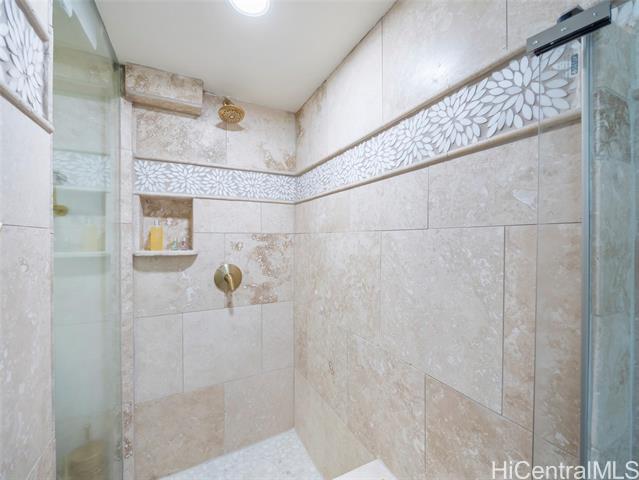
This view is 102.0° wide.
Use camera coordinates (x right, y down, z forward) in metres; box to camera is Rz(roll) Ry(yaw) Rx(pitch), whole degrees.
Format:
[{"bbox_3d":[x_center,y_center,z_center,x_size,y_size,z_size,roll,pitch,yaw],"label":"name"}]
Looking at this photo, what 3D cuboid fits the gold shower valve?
[{"bbox_3d":[-0.551,0.233,1.578,0.167,0.169,0.068,0,0,-27],"label":"gold shower valve"}]

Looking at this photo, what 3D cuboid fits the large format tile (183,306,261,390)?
[{"bbox_3d":[-0.586,0.650,1.600,0.455,0.455,0.012,0,0,-27],"label":"large format tile"}]

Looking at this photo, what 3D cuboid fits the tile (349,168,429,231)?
[{"bbox_3d":[0.243,-0.139,1.028,0.012,0.200,0.455,0,0,-27],"label":"tile"}]

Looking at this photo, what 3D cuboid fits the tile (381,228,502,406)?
[{"bbox_3d":[0.347,0.196,0.825,0.012,0.455,0.455,0,0,-27],"label":"tile"}]

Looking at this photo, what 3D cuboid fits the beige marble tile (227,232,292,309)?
[{"bbox_3d":[-0.379,0.197,1.709,0.462,0.455,0.012,0,0,-27],"label":"beige marble tile"}]

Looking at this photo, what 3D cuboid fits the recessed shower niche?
[{"bbox_3d":[-0.870,-0.078,1.490,0.298,0.330,0.104,0,0,-27],"label":"recessed shower niche"}]

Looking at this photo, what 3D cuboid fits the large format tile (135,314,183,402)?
[{"bbox_3d":[-0.889,0.648,1.443,0.228,0.455,0.012,0,0,-27],"label":"large format tile"}]

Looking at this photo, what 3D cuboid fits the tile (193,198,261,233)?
[{"bbox_3d":[-0.558,-0.140,1.617,0.399,0.200,0.012,0,0,-27],"label":"tile"}]

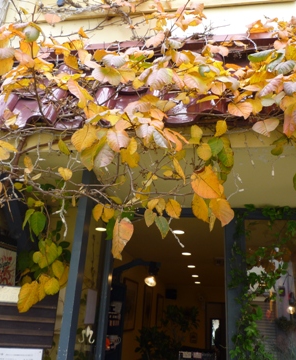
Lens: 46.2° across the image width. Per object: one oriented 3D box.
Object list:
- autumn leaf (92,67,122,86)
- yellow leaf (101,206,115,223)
[{"bbox_3d":[-0.206,-0.531,1.780,0.142,0.085,0.060,4,-22,0],"label":"autumn leaf"},{"bbox_3d":[-0.184,0.156,1.590,0.059,0.069,0.030,4,-19,-3],"label":"yellow leaf"}]

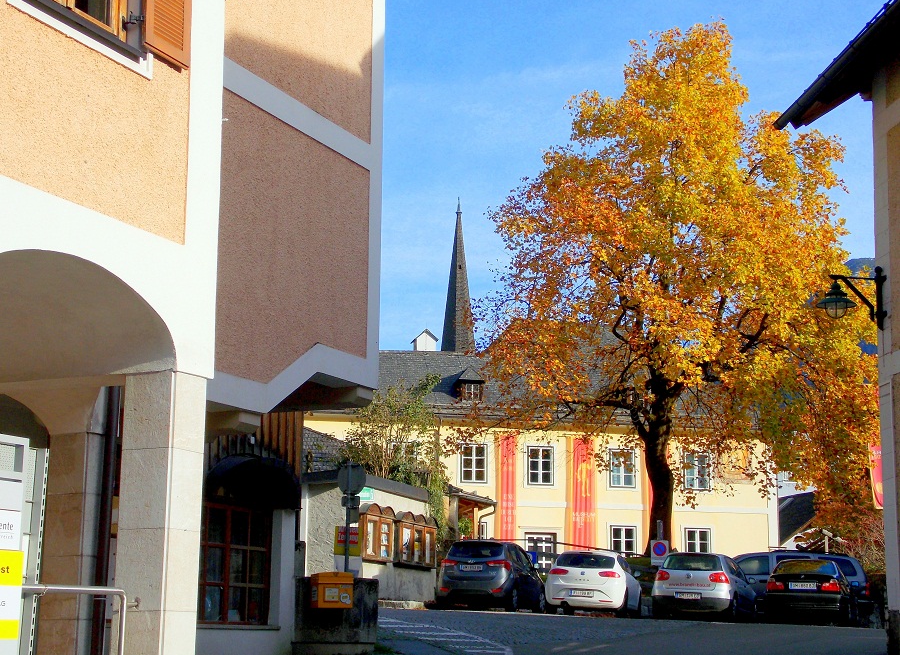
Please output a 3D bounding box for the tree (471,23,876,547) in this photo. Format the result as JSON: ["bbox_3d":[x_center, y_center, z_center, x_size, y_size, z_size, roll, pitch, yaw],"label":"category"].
[{"bbox_3d":[6.467,-1.293,43.821,11.425,15.564,11.000,1,-9,0],"label":"tree"}]

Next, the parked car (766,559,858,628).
[{"bbox_3d":[7.934,5.771,33.625,1.739,1.415,4.471,-2,-10,17],"label":"parked car"}]

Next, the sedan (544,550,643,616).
[{"bbox_3d":[3.305,5.854,35.101,1.768,1.455,4.315,-1,-10,12],"label":"sedan"}]

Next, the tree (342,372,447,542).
[{"bbox_3d":[-1.319,3.213,36.466,2.567,4.227,2.500,1,-9,0],"label":"tree"}]

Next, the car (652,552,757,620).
[{"bbox_3d":[5.799,5.852,34.682,1.759,1.480,4.204,-3,-10,19],"label":"car"}]

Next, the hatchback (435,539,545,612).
[{"bbox_3d":[1.106,5.946,36.670,1.765,1.600,4.100,-2,-10,16],"label":"hatchback"}]

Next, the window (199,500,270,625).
[{"bbox_3d":[-2.644,2.894,18.853,0.120,1.527,1.650,-3,-10,23],"label":"window"}]

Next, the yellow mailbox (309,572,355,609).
[{"bbox_3d":[-1.535,3.429,20.000,0.455,0.460,0.300,5,-10,-23],"label":"yellow mailbox"}]

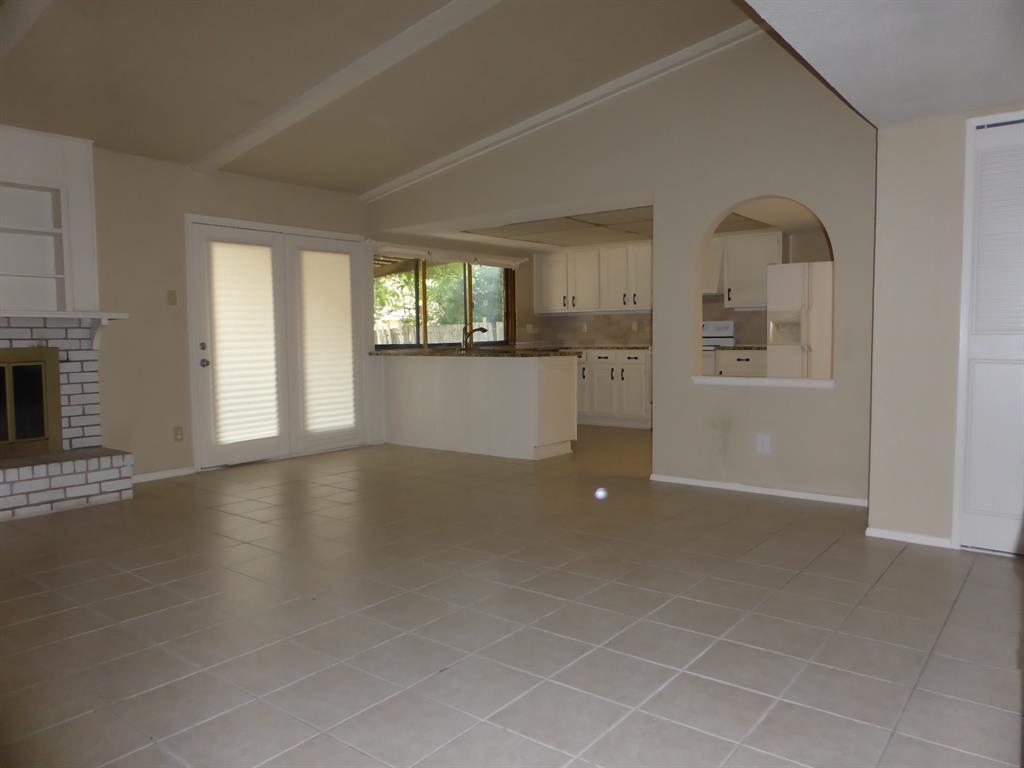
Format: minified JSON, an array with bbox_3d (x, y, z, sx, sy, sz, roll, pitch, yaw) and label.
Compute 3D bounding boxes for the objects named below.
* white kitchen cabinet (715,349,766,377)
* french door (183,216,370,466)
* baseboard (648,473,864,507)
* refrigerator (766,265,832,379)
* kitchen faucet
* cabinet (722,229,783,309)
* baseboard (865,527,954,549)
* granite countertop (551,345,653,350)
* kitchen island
[{"bbox_3d":[2.605,0.095,7.694,0.590,0.905,0.610,2,4,38],"label":"white kitchen cabinet"},{"bbox_3d":[-2.061,-0.359,6.515,0.080,2.090,1.800,2,4,38],"label":"french door"},{"bbox_3d":[1.649,0.715,4.820,1.525,0.047,0.020,2,4,38],"label":"baseboard"},{"bbox_3d":[3.119,-0.299,7.102,0.890,1.750,0.790,2,4,38],"label":"refrigerator"},{"bbox_3d":[-0.430,-0.519,8.090,0.290,0.300,0.080,1,4,23],"label":"kitchen faucet"},{"bbox_3d":[2.676,-1.228,7.726,0.610,0.780,0.320,2,4,38],"label":"cabinet"},{"bbox_3d":[2.018,0.783,3.622,0.395,0.047,0.020,2,4,38],"label":"baseboard"},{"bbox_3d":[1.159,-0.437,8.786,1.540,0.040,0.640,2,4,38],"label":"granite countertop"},{"bbox_3d":[-0.379,0.166,7.032,2.040,0.930,0.660,2,4,38],"label":"kitchen island"}]

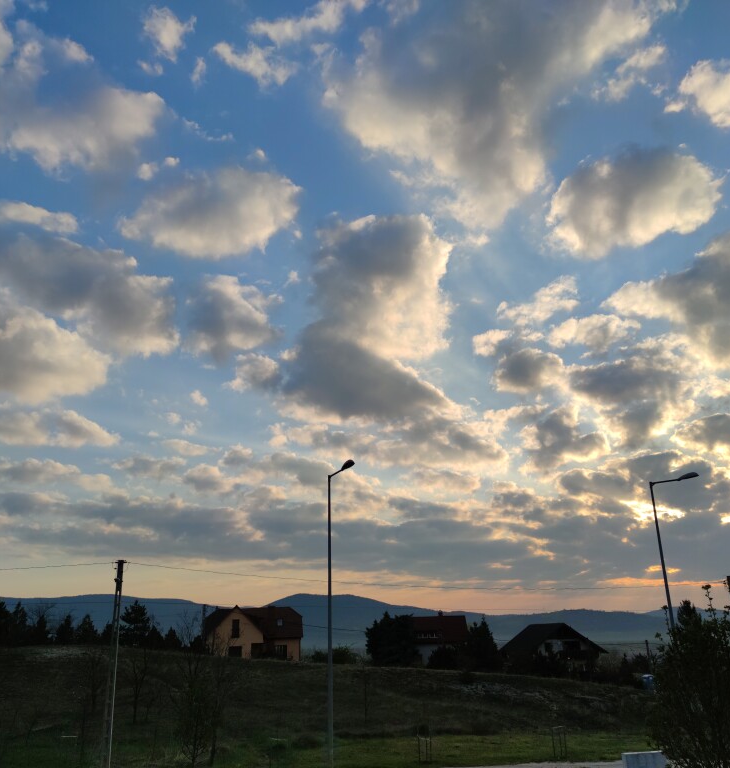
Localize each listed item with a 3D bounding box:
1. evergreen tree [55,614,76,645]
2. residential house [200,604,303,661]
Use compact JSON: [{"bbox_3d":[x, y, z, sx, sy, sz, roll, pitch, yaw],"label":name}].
[{"bbox_3d":[-34.706,28.354,82.000,2.350,3.250,2.350,6,-21,-21],"label":"evergreen tree"},{"bbox_3d":[-14.905,34.077,97.000,12.896,6.928,10.209,0,-19,-5],"label":"residential house"}]

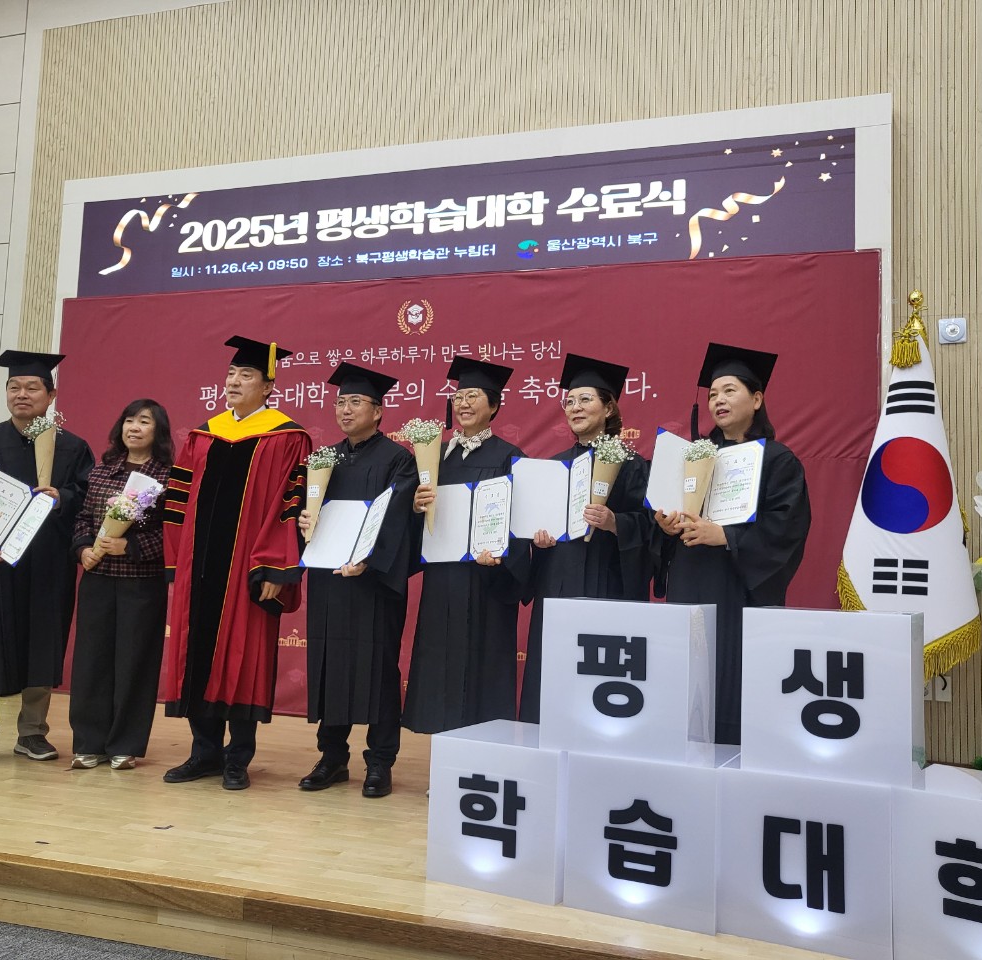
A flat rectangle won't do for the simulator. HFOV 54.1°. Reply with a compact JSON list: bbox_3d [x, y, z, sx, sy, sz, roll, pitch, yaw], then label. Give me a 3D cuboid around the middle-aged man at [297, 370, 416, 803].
[{"bbox_3d":[-0.538,0.361,3.901,0.500,1.712,0.430,1,-5,12],"label":"middle-aged man"}]

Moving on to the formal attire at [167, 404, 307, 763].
[{"bbox_3d":[-1.057,0.353,4.030,0.580,1.304,0.410,1,-5,13],"label":"formal attire"}]

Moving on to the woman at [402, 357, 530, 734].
[{"bbox_3d":[-0.104,0.360,3.786,0.510,1.724,0.430,1,-5,10],"label":"woman"}]

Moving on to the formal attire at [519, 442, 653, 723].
[{"bbox_3d":[0.367,0.413,3.655,0.540,1.126,0.430,1,-5,15],"label":"formal attire"}]

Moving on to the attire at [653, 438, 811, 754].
[{"bbox_3d":[0.877,0.419,3.442,0.560,1.189,0.440,-2,-7,40],"label":"attire"}]

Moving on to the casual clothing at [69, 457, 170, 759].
[{"bbox_3d":[-1.598,0.541,4.147,0.420,1.282,0.320,2,-5,3],"label":"casual clothing"}]

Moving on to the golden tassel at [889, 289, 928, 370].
[{"bbox_3d":[1.913,-0.693,4.395,0.180,0.370,0.110,0,-5,17],"label":"golden tassel"}]

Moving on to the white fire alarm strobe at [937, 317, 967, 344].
[{"bbox_3d":[2.295,-0.741,4.779,0.123,0.123,0.045,0,-5,17],"label":"white fire alarm strobe"}]

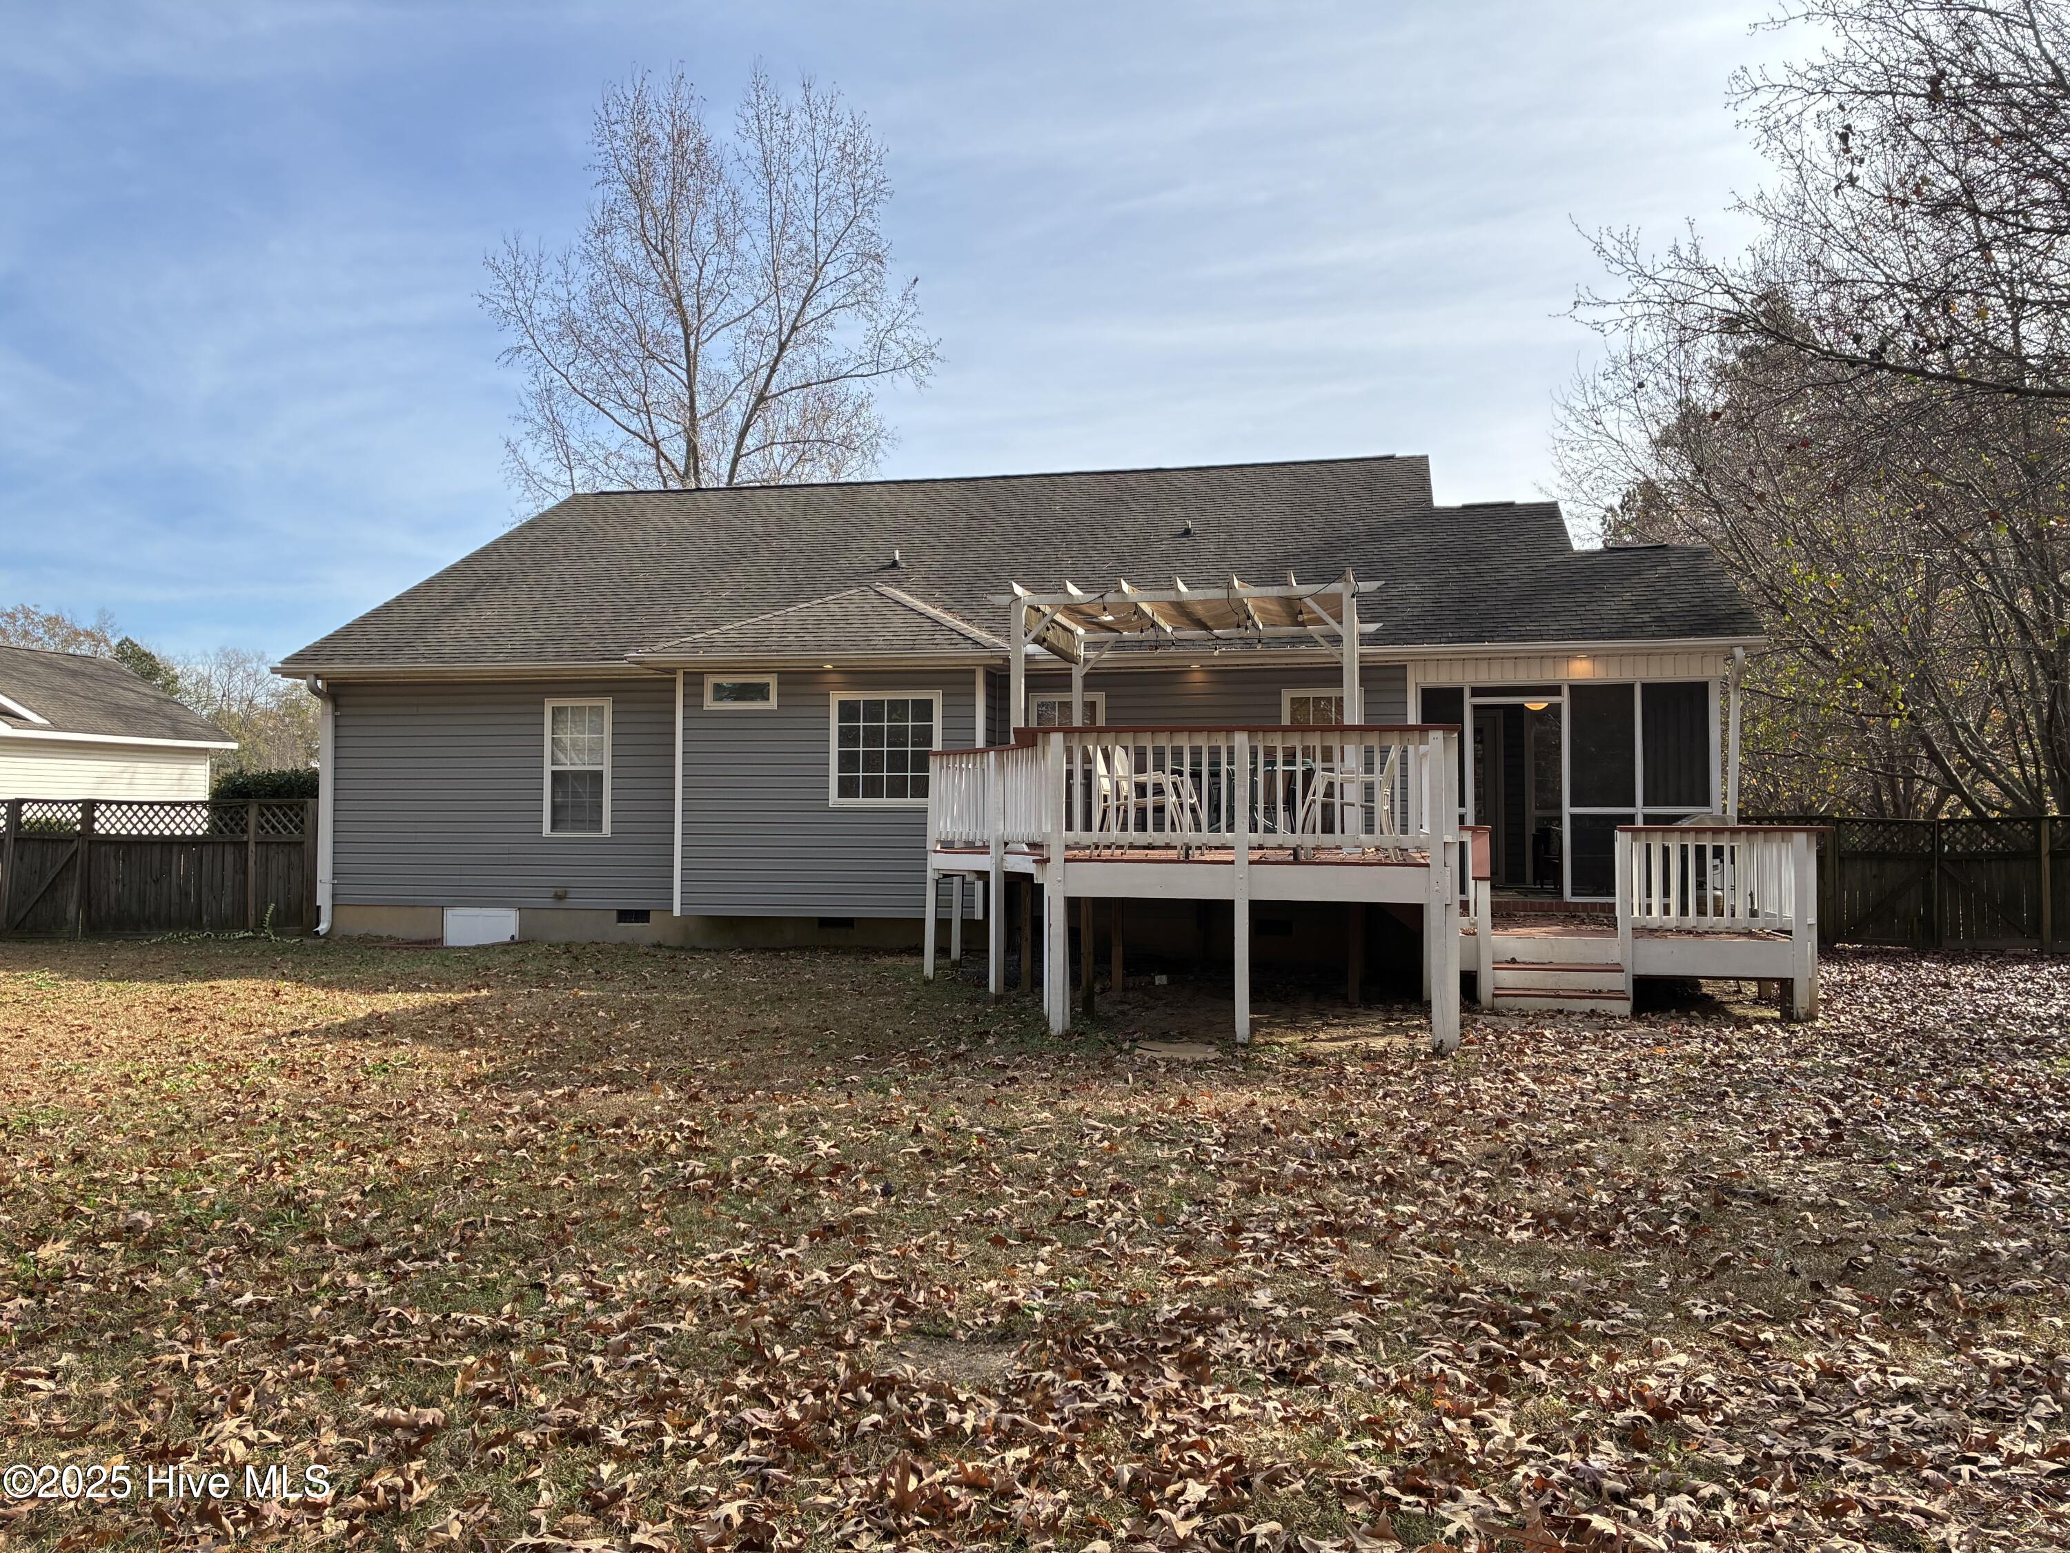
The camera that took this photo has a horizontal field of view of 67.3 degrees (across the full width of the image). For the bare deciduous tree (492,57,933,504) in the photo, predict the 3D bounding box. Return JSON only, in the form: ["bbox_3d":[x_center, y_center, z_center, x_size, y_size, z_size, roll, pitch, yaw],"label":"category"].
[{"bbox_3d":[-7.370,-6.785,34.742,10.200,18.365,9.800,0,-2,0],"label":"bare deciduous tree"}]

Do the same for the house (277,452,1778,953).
[{"bbox_3d":[0.544,-1.304,23.456,16.700,6.770,13.500,0,-2,13],"label":"house"}]

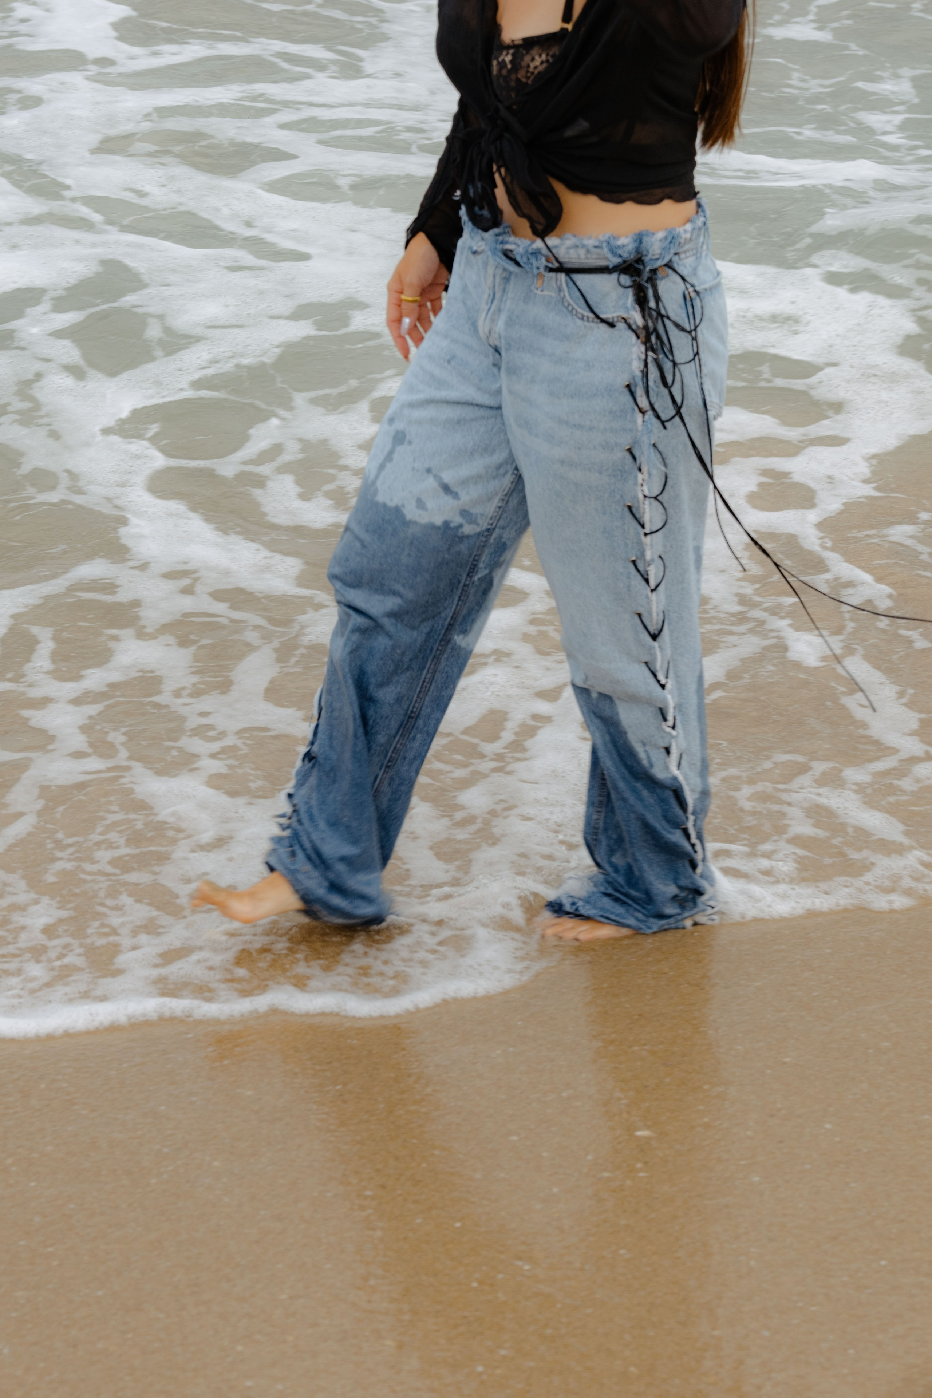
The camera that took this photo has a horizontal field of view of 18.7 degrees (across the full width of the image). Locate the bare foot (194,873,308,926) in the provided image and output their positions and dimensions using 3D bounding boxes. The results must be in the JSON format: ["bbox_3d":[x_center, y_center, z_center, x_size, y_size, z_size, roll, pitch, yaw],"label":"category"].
[{"bbox_3d":[-0.268,0.271,3.922,0.230,0.090,0.090,-7,20,-17],"label":"bare foot"}]

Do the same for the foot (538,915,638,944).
[{"bbox_3d":[0.214,0.284,3.926,0.235,0.085,0.090,-5,20,-13],"label":"foot"}]

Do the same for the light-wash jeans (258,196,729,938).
[{"bbox_3d":[0.043,-0.163,3.804,0.600,0.980,0.430,-9,21,-24],"label":"light-wash jeans"}]

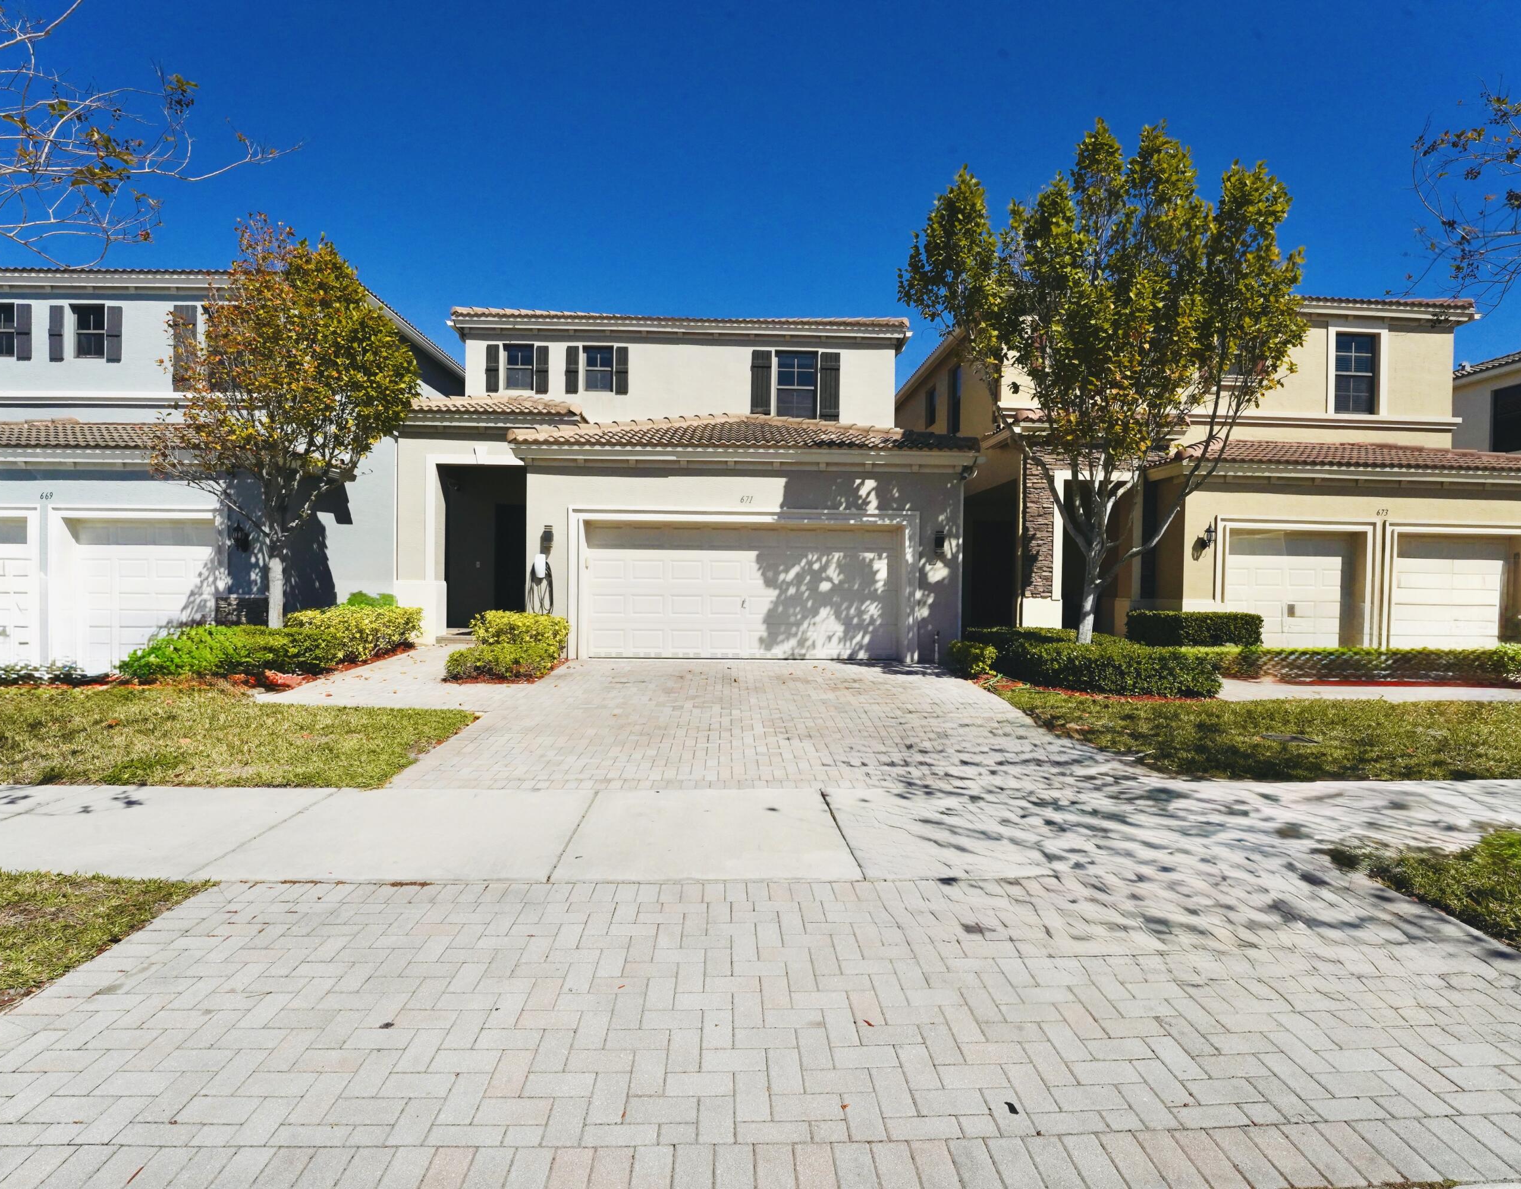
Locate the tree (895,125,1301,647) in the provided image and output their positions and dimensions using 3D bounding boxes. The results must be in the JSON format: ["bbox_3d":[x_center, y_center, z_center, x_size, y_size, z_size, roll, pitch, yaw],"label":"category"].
[{"bbox_3d":[4.541,-2.483,9.221,5.250,7.410,4.850,1,1,-4],"label":"tree"}]

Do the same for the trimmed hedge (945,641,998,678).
[{"bbox_3d":[2.900,0.909,9.870,0.630,0.480,0.600,1,1,-4],"label":"trimmed hedge"}]

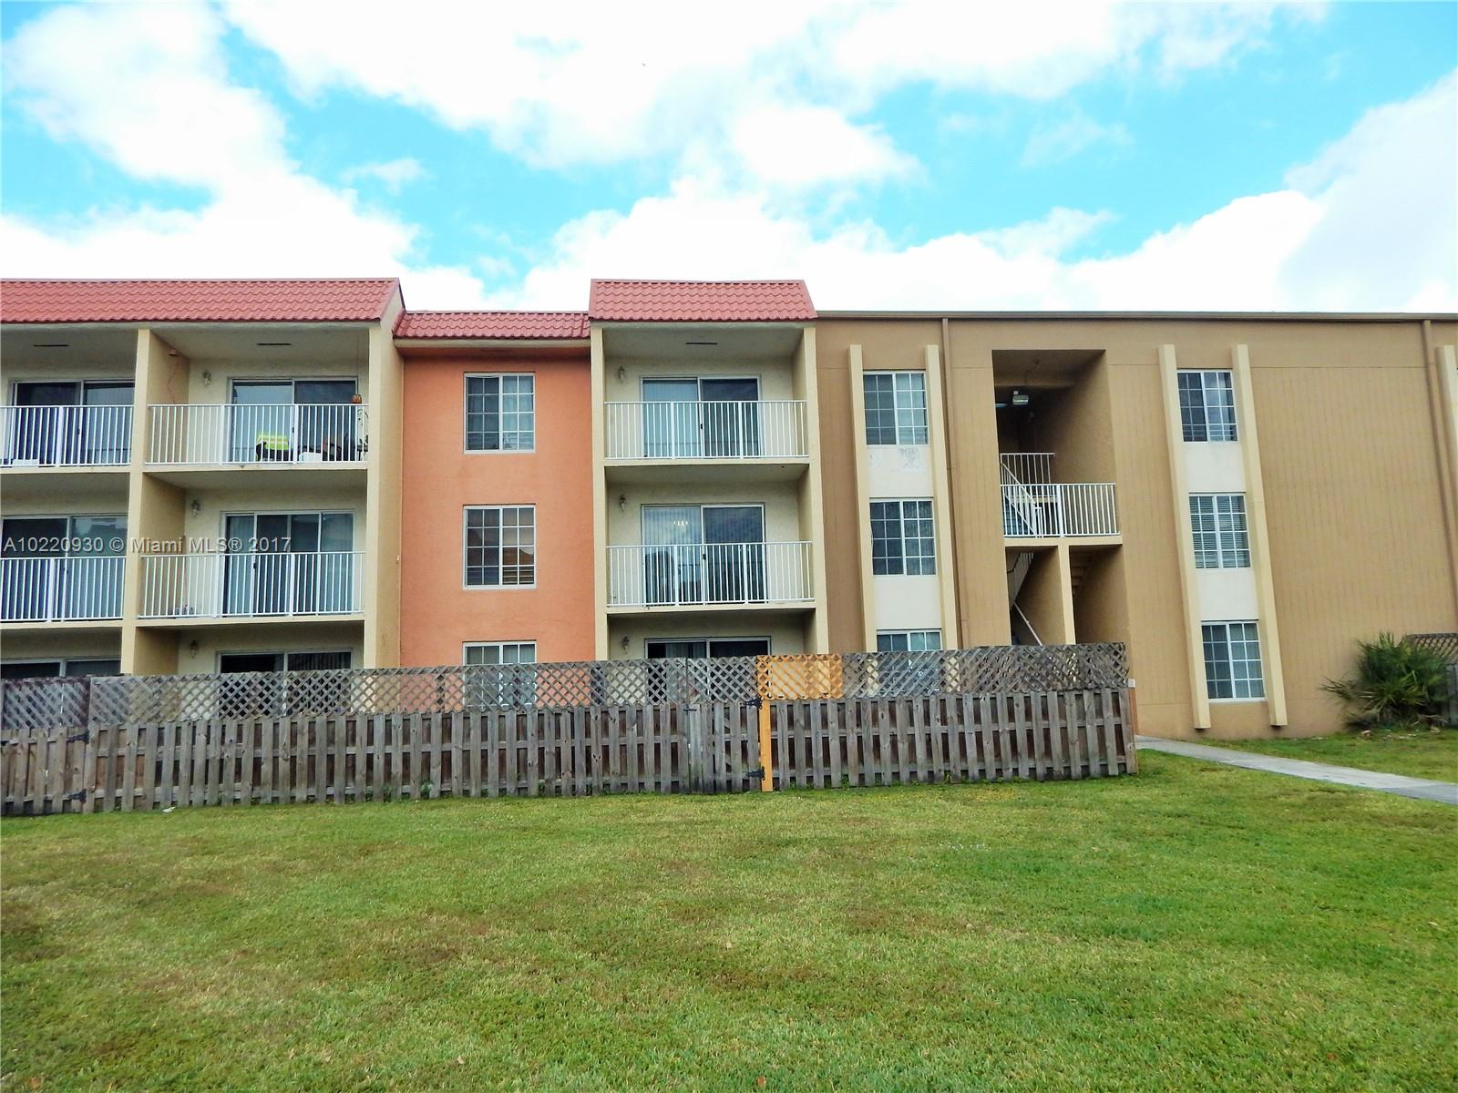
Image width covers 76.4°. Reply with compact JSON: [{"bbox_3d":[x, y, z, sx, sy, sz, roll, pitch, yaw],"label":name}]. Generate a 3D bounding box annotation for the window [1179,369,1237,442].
[{"bbox_3d":[10.193,-2.981,19.762,1.280,1.603,0.120,-1,-7,-5],"label":"window"}]

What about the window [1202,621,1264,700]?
[{"bbox_3d":[10.357,2.351,19.126,1.280,1.647,0.120,-1,-7,-5],"label":"window"}]

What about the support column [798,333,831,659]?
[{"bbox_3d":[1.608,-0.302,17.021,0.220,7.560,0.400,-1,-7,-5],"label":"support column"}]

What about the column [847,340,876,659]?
[{"bbox_3d":[2.693,-0.165,18.581,0.225,7.945,0.200,-1,-7,-5],"label":"column"}]

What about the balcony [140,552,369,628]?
[{"bbox_3d":[-8.192,0.821,16.593,3.720,1.200,1.550,-1,-7,-5],"label":"balcony"}]

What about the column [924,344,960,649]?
[{"bbox_3d":[4.290,-0.294,18.609,0.250,7.650,0.230,-1,-7,-5],"label":"column"}]

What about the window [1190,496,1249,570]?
[{"bbox_3d":[10.275,-0.322,19.445,1.280,1.611,0.120,-1,-7,-5],"label":"window"}]

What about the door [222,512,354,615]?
[{"bbox_3d":[-8.513,0.373,17.922,2.433,2.083,0.120,-1,-7,-5],"label":"door"}]

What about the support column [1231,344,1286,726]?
[{"bbox_3d":[10.975,-0.308,19.206,0.250,7.910,0.230,-1,-7,-5],"label":"support column"}]

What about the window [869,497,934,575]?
[{"bbox_3d":[3.545,-0.191,18.805,1.280,1.593,0.120,-1,-7,-5],"label":"window"}]

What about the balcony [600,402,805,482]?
[{"bbox_3d":[-0.462,-1.966,17.624,3.680,1.200,1.550,-1,-7,-5],"label":"balcony"}]

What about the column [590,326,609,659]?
[{"bbox_3d":[-2.329,-0.077,16.790,0.220,7.971,0.300,-1,-7,-5],"label":"column"}]

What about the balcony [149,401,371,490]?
[{"bbox_3d":[-8.277,-1.799,16.908,3.720,1.200,1.550,-1,-7,-5],"label":"balcony"}]

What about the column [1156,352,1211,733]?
[{"bbox_3d":[9.429,-0.296,19.221,0.225,7.945,0.200,-1,-7,-5],"label":"column"}]

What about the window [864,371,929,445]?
[{"bbox_3d":[3.412,-2.809,18.947,1.350,1.580,0.120,-1,-7,-5],"label":"window"}]

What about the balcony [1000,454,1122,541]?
[{"bbox_3d":[6.741,-0.568,19.585,2.500,1.310,1.400,-1,-7,-5],"label":"balcony"}]

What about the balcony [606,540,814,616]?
[{"bbox_3d":[-0.392,0.669,17.637,3.766,1.211,1.800,-1,-7,-5],"label":"balcony"}]

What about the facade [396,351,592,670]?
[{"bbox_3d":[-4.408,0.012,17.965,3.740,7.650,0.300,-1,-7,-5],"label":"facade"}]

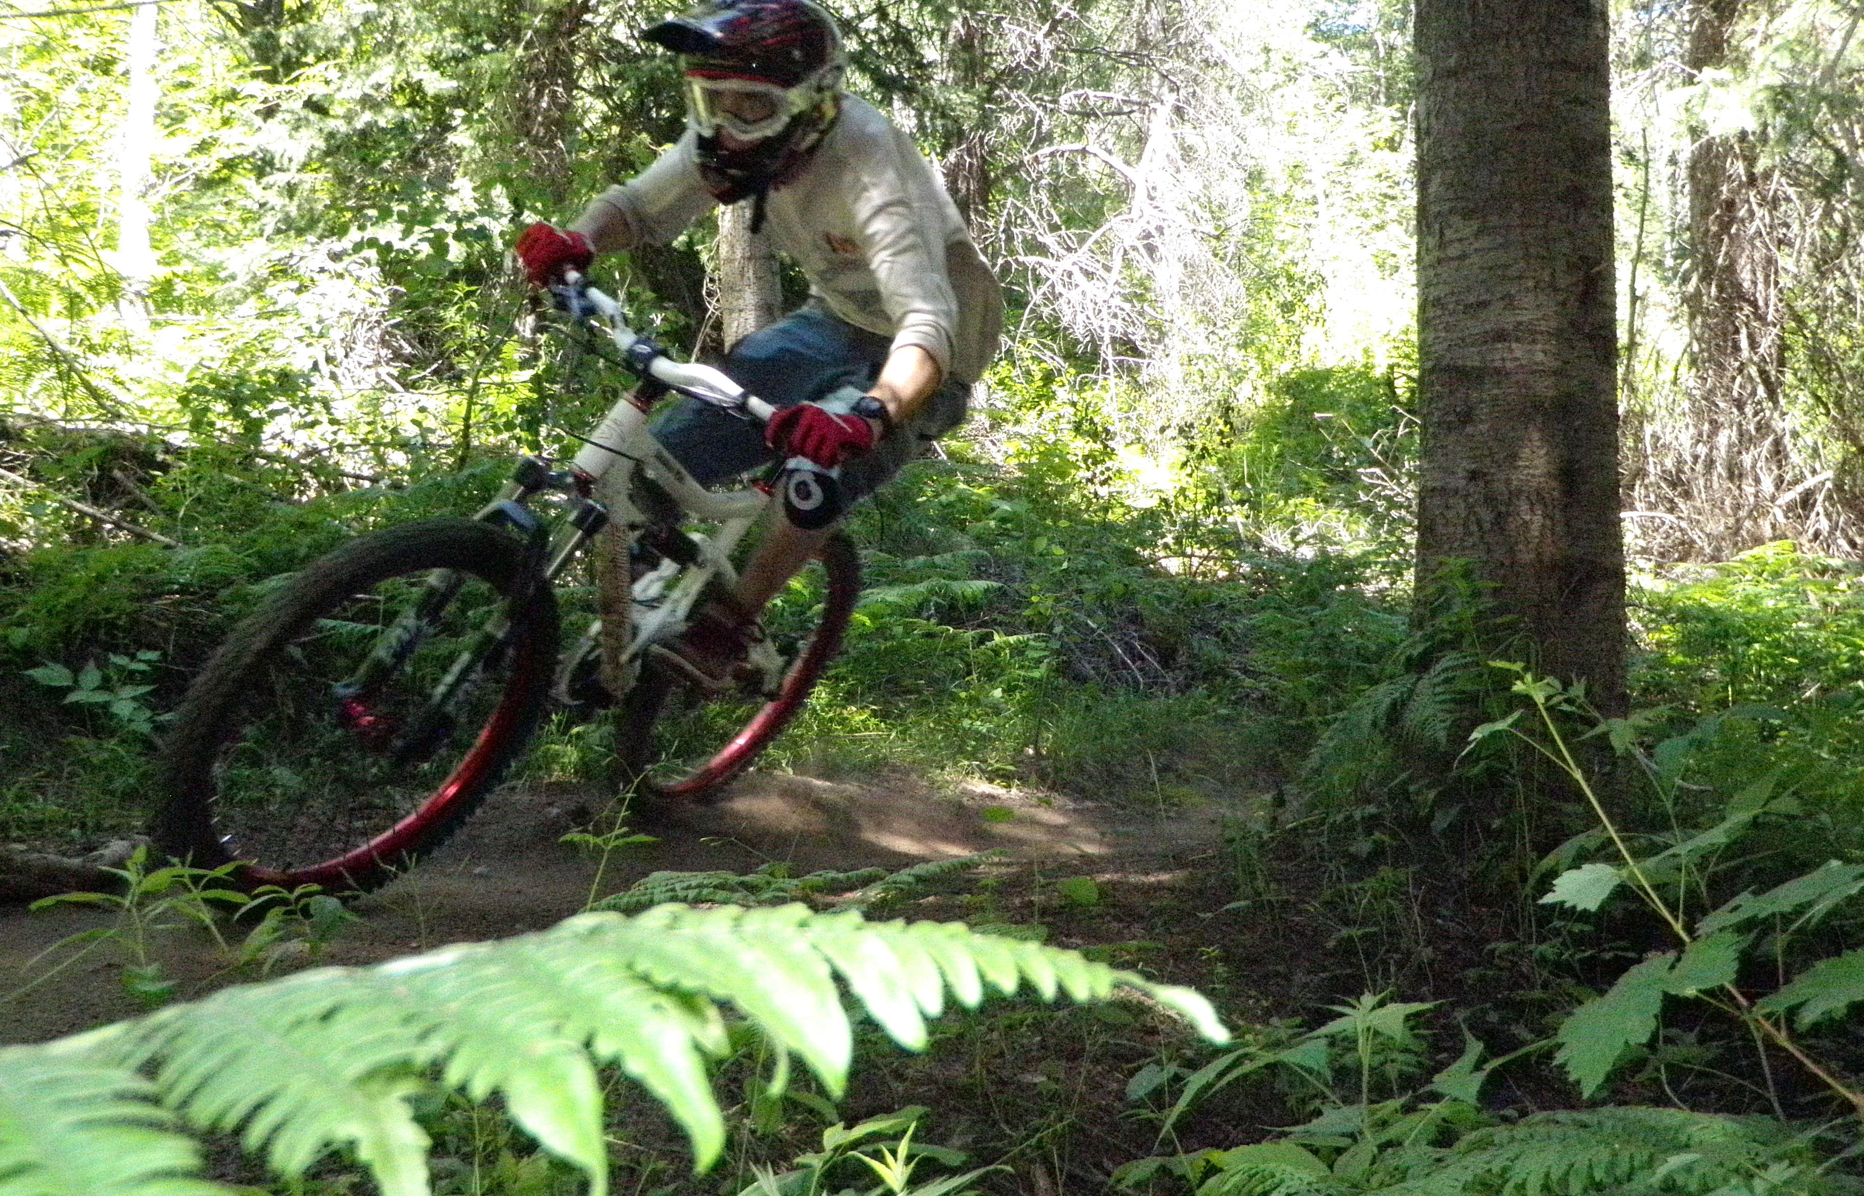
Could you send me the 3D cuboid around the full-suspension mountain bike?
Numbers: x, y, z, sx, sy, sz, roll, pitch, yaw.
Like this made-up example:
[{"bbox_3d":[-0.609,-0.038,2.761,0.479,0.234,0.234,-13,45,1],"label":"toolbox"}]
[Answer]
[{"bbox_3d":[-0.500,0.014,3.290,0.690,1.030,1.760,36,16,19],"label":"full-suspension mountain bike"}]

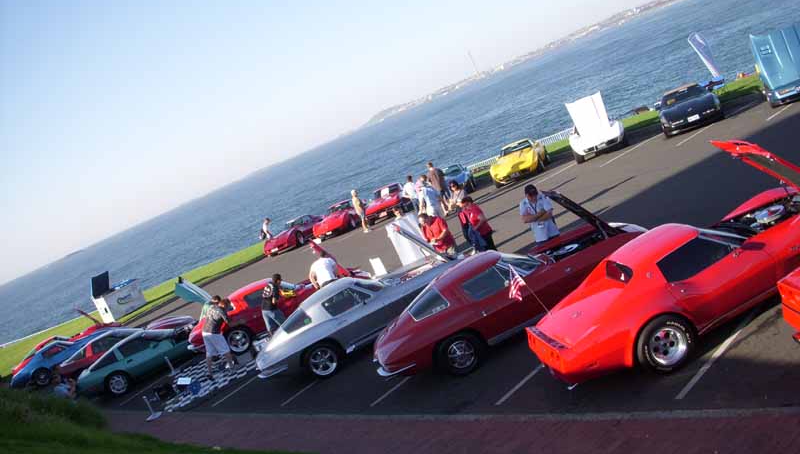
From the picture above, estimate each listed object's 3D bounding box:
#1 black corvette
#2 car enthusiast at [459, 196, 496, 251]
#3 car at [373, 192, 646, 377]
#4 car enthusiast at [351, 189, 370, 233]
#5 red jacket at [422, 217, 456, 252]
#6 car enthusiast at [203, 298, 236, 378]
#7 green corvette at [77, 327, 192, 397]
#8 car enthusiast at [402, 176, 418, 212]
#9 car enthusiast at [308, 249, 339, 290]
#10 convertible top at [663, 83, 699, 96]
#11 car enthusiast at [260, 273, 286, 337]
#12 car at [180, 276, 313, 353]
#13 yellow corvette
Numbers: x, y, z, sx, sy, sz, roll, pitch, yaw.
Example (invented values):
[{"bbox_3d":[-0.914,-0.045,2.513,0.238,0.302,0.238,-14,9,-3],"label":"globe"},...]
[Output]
[{"bbox_3d":[8.949,-3.778,27.606,1.820,1.190,4.500,-21,8,19],"label":"black corvette"},{"bbox_3d":[1.581,0.112,17.059,0.500,1.630,0.560,-29,9,-37],"label":"car enthusiast"},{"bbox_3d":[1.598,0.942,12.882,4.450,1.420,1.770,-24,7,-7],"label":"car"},{"bbox_3d":[-1.699,-0.592,34.946,0.380,1.710,0.480,-20,8,25],"label":"car enthusiast"},{"bbox_3d":[0.685,0.155,17.068,0.520,0.720,0.380,-18,9,40],"label":"red jacket"},{"bbox_3d":[-3.809,2.332,18.533,0.750,1.500,0.550,-26,8,-22],"label":"car enthusiast"},{"bbox_3d":[-6.022,3.010,22.453,4.450,1.190,1.820,-26,7,-13],"label":"green corvette"},{"bbox_3d":[0.541,-1.012,30.643,0.520,1.620,0.480,-26,8,-25],"label":"car enthusiast"},{"bbox_3d":[-1.475,1.238,18.912,0.580,1.450,0.720,-22,7,12],"label":"car enthusiast"},{"bbox_3d":[8.874,-4.229,27.884,1.220,0.360,1.200,-21,8,19],"label":"convertible top"},{"bbox_3d":[-2.710,1.774,19.118,0.620,1.520,0.520,-27,8,-30],"label":"car enthusiast"},{"bbox_3d":[-2.742,1.769,20.256,4.500,1.270,1.770,-24,7,-6],"label":"car"},{"bbox_3d":[4.405,-2.556,32.770,1.760,1.210,4.650,-21,8,19],"label":"yellow corvette"}]

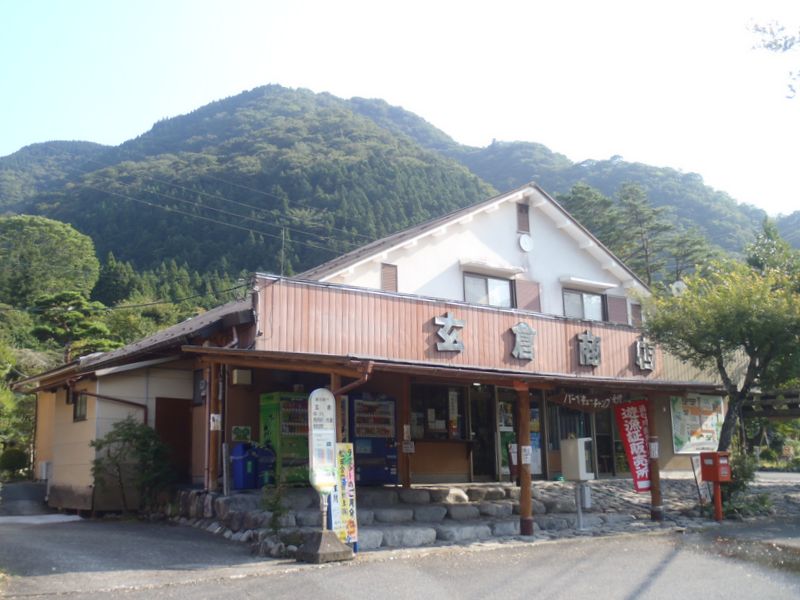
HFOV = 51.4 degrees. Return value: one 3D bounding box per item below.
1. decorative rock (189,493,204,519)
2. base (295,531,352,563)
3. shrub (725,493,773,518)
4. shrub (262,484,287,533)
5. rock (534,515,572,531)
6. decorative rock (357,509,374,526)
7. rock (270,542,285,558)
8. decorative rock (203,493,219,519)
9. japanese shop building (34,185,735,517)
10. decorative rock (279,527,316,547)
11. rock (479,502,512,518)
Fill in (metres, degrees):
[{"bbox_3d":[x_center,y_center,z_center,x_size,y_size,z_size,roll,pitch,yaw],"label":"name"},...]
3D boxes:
[{"bbox_3d":[-3.449,3.483,14.100,0.200,0.430,0.220,7,-13,-37],"label":"decorative rock"},{"bbox_3d":[-1.037,3.333,11.280,0.550,0.400,0.550,9,-14,-40],"label":"base"},{"bbox_3d":[7.672,4.526,18.352,1.000,0.550,0.750,0,-10,0],"label":"shrub"},{"bbox_3d":[-1.840,3.057,12.200,0.340,0.690,0.340,7,-13,-37],"label":"shrub"},{"bbox_3d":[2.817,4.106,15.368,0.670,0.260,0.390,8,-13,-37],"label":"rock"},{"bbox_3d":[-0.543,3.425,13.100,0.360,0.270,0.330,7,-13,-37],"label":"decorative rock"},{"bbox_3d":[-1.691,3.457,11.486,0.160,0.210,0.170,8,-13,-37],"label":"rock"},{"bbox_3d":[-3.062,3.317,13.442,0.200,0.390,0.240,8,-13,-37],"label":"decorative rock"},{"bbox_3d":[-0.215,1.249,20.492,14.700,7.100,11.400,7,-13,-37],"label":"japanese shop building"},{"bbox_3d":[-1.476,3.404,11.990,0.500,0.260,0.360,8,-13,-37],"label":"decorative rock"},{"bbox_3d":[1.630,3.593,14.200,0.500,0.250,0.360,7,-13,-37],"label":"rock"}]

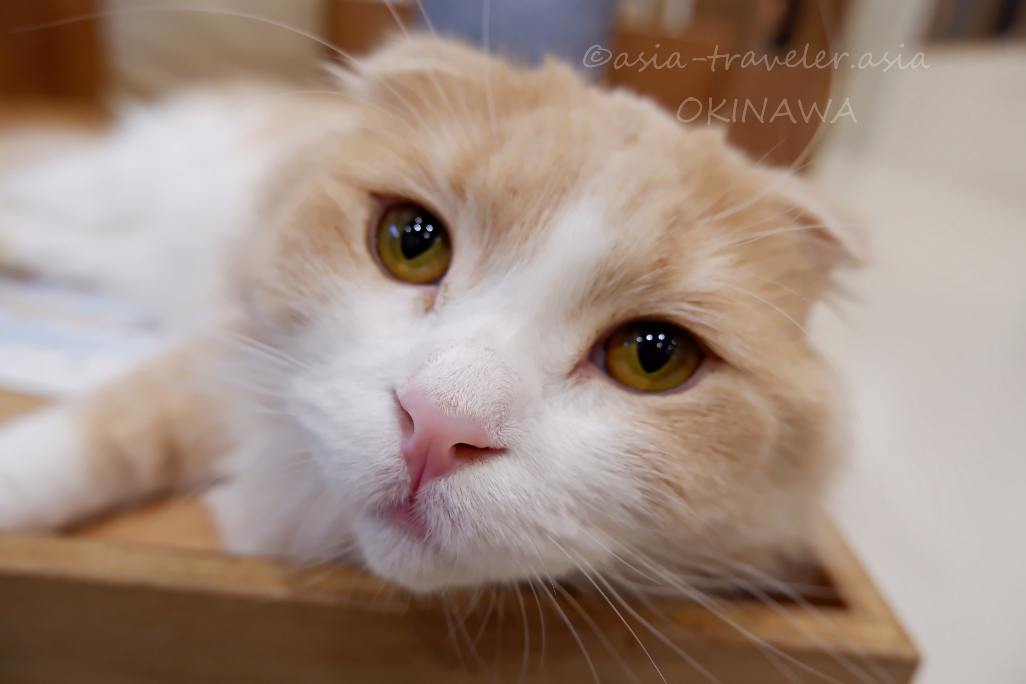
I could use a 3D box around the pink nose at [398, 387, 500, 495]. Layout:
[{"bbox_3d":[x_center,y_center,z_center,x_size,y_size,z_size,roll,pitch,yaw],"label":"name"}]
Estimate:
[{"bbox_3d":[-0.011,0.017,0.110,0.017,0.015,0.012,26,0,16],"label":"pink nose"}]

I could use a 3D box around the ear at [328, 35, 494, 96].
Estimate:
[{"bbox_3d":[-0.026,-0.073,0.174,0.044,0.019,0.025,10,12,15],"label":"ear"}]

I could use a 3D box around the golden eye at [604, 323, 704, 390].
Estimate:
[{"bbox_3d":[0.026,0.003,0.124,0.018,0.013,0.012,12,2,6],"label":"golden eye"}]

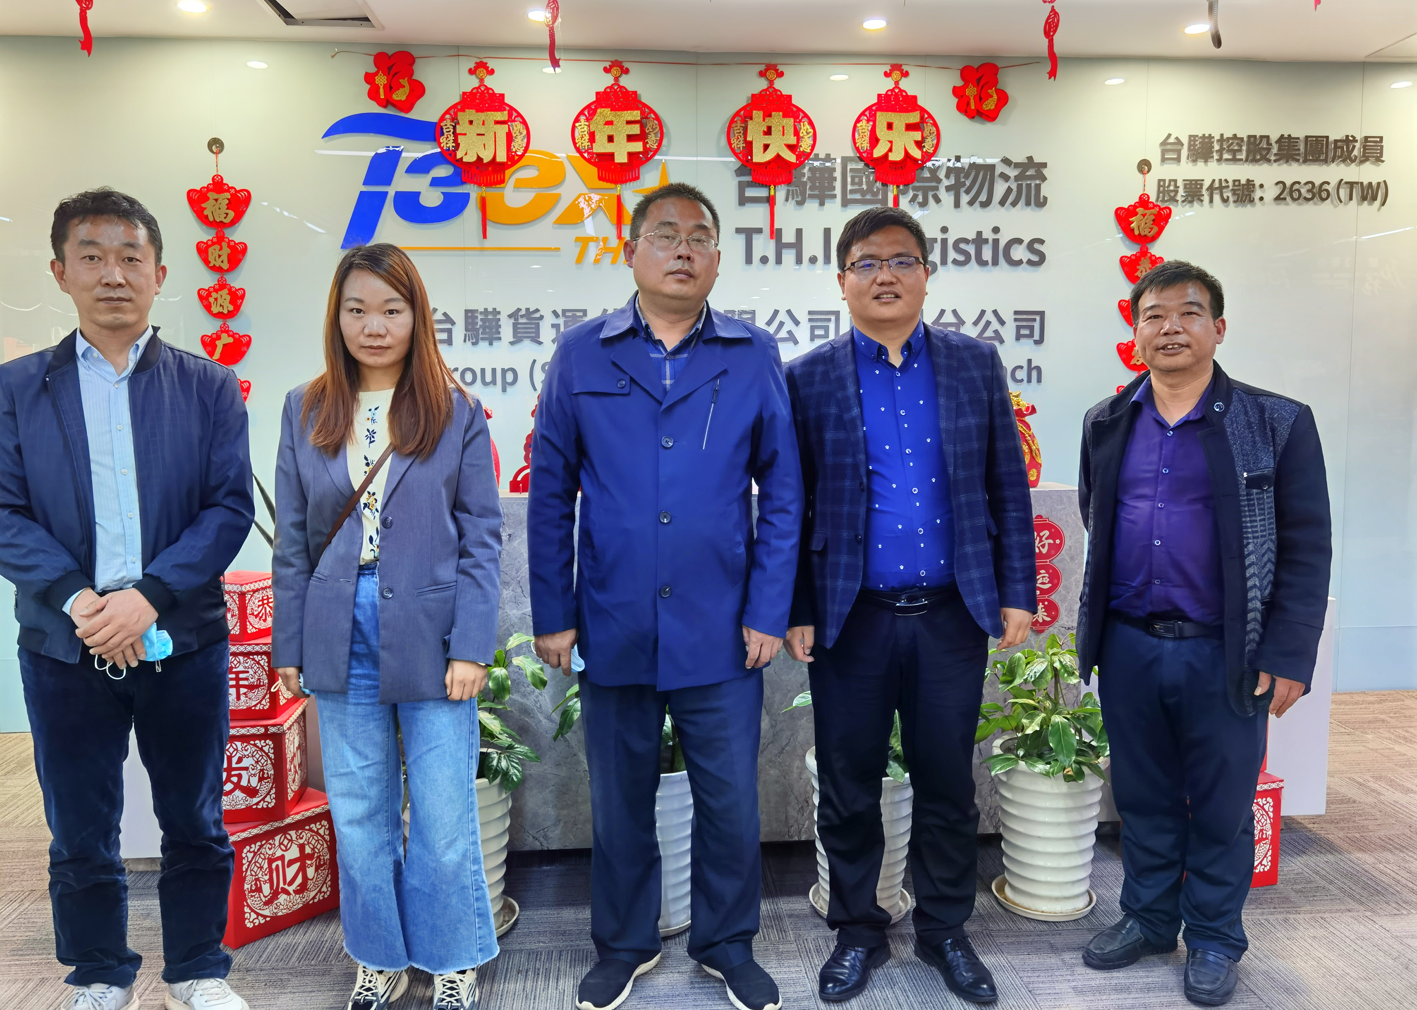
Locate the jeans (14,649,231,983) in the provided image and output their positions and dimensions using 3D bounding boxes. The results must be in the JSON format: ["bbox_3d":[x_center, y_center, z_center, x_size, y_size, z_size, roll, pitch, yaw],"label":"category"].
[{"bbox_3d":[-1.280,0.617,2.479,0.420,0.860,0.260,-2,6,-20],"label":"jeans"}]

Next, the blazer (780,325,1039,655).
[{"bbox_3d":[0.455,-0.045,2.538,0.565,0.740,0.300,0,6,9],"label":"blazer"}]

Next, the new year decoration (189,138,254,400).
[{"bbox_3d":[-1.930,-0.868,4.376,0.246,1.141,0.030,-1,5,-5],"label":"new year decoration"}]

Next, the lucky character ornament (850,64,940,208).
[{"bbox_3d":[0.765,-1.449,4.528,0.378,0.694,0.035,-1,5,-5],"label":"lucky character ornament"}]

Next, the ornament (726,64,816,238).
[{"bbox_3d":[0.257,-1.438,4.488,0.376,0.684,0.035,-1,5,-5],"label":"ornament"}]

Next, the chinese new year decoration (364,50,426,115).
[{"bbox_3d":[-1.263,-1.698,4.449,0.243,0.256,0.025,-1,5,-5],"label":"chinese new year decoration"}]

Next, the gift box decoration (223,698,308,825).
[{"bbox_3d":[-1.173,0.658,2.837,0.233,0.240,0.233,-1,5,-6],"label":"gift box decoration"}]

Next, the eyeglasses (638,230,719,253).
[{"bbox_3d":[-0.066,-0.557,2.340,0.142,0.045,0.135,4,4,-15],"label":"eyeglasses"}]

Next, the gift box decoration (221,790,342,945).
[{"bbox_3d":[-1.180,0.922,2.887,0.290,0.294,0.290,4,7,39],"label":"gift box decoration"}]

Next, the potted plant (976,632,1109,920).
[{"bbox_3d":[0.895,0.694,2.943,0.390,0.720,0.370,-1,5,-5],"label":"potted plant"}]

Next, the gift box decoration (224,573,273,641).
[{"bbox_3d":[-1.223,0.268,2.910,0.157,0.148,0.157,2,6,23],"label":"gift box decoration"}]

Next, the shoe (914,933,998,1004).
[{"bbox_3d":[0.577,1.040,2.584,0.102,0.105,0.285,-2,5,-20],"label":"shoe"}]

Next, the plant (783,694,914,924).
[{"bbox_3d":[0.405,0.721,2.929,0.380,0.670,0.360,-1,5,-5],"label":"plant"}]

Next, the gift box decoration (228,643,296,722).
[{"bbox_3d":[-1.210,0.440,2.907,0.206,0.195,0.206,-1,5,-3],"label":"gift box decoration"}]

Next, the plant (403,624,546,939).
[{"bbox_3d":[-0.640,0.701,2.856,0.400,0.745,0.380,-1,5,-5],"label":"plant"}]

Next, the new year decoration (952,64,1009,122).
[{"bbox_3d":[1.116,-1.691,4.539,0.242,0.234,0.030,-1,5,-5],"label":"new year decoration"}]

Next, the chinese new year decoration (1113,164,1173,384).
[{"bbox_3d":[1.842,-0.879,4.679,0.257,1.105,0.030,-1,5,-5],"label":"chinese new year decoration"}]

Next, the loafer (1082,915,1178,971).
[{"bbox_3d":[1.020,1.026,2.660,0.280,0.097,0.105,-3,6,-23],"label":"loafer"}]

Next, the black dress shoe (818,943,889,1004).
[{"bbox_3d":[0.343,1.042,2.582,0.102,0.105,0.285,2,6,25],"label":"black dress shoe"}]

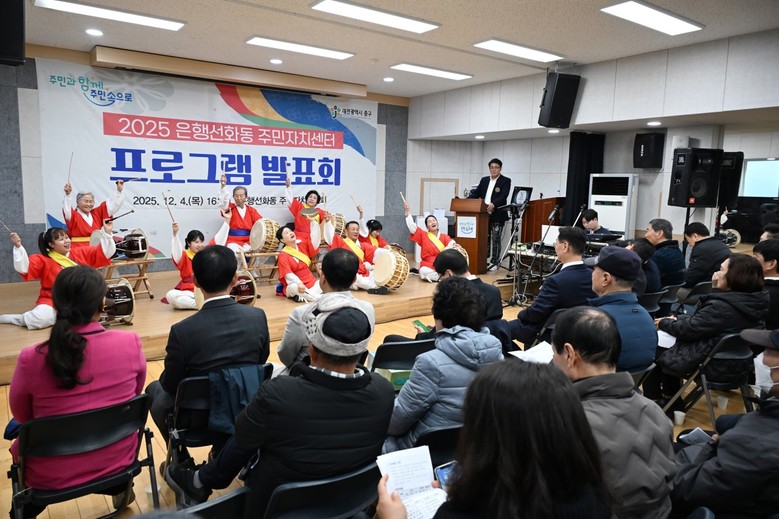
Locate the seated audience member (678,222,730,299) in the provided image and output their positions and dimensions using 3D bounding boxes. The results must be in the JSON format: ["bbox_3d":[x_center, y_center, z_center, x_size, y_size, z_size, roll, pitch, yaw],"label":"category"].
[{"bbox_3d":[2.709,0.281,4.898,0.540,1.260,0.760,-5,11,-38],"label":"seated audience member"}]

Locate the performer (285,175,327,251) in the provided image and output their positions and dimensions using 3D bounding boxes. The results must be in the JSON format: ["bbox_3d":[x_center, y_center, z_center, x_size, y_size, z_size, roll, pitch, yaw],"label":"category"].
[{"bbox_3d":[-1.085,-0.463,7.050,0.650,1.300,0.650,-3,9,-24],"label":"performer"}]

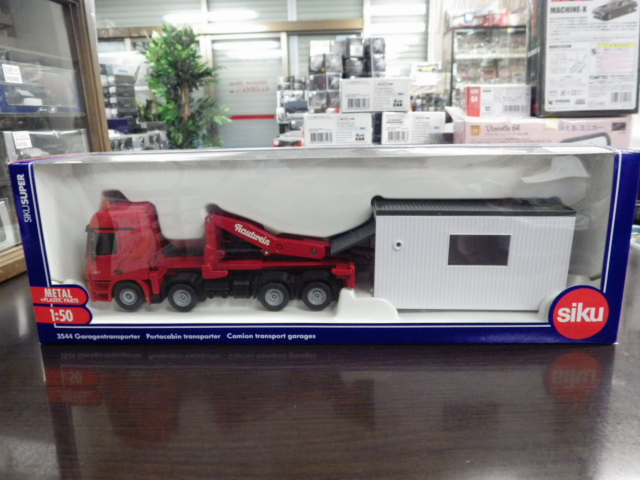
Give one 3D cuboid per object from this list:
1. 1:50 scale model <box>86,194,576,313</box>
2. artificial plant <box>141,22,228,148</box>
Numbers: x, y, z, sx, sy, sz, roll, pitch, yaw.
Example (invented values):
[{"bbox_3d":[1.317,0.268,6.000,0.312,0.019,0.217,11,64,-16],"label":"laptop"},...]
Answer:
[{"bbox_3d":[0.003,0.005,0.363,0.330,0.079,0.055,-1,14,3],"label":"1:50 scale model"},{"bbox_3d":[-1.196,-1.122,4.759,0.820,1.700,0.800,-1,14,3],"label":"artificial plant"}]

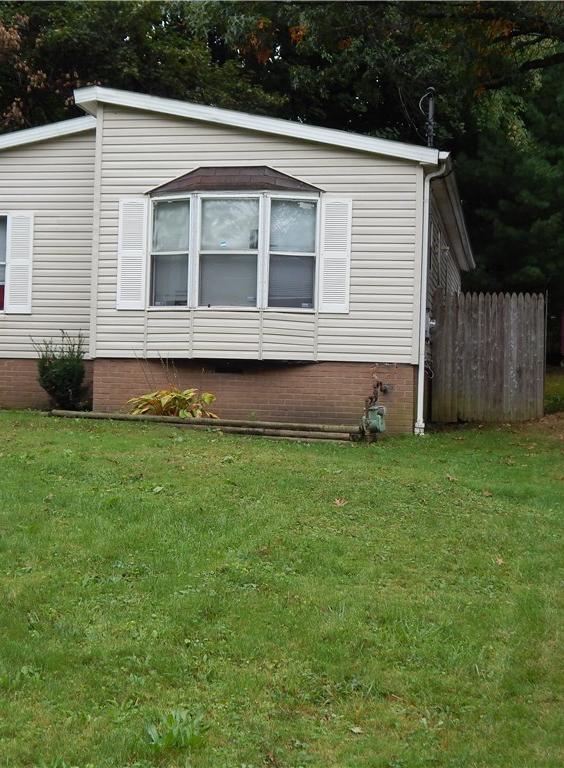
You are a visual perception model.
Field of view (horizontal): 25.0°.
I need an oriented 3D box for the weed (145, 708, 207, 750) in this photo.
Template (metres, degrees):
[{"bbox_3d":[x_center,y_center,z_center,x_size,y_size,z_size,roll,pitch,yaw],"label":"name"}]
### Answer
[{"bbox_3d":[-0.377,1.221,4.500,0.216,0.112,0.194,2,-1,0],"label":"weed"}]

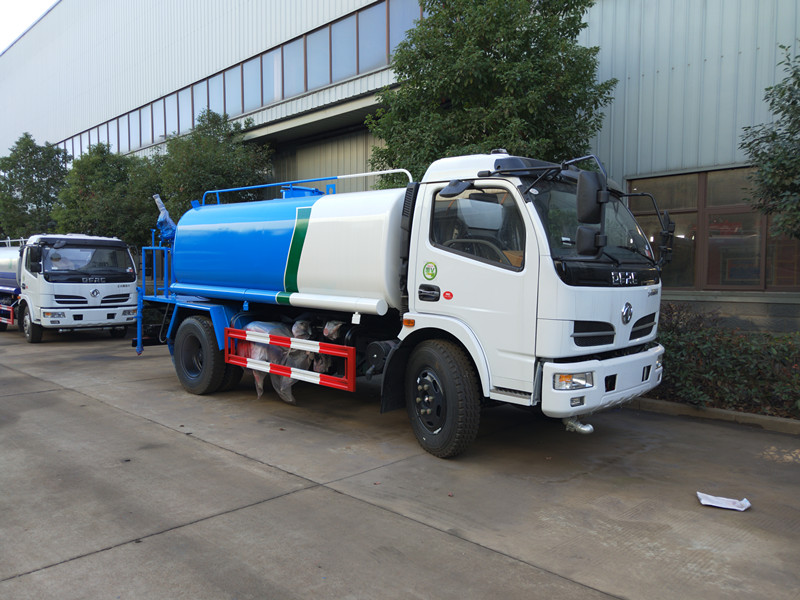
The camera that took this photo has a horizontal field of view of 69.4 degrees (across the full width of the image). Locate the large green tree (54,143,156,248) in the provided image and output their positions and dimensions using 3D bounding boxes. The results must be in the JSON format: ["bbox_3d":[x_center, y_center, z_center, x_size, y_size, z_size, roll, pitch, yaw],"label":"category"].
[{"bbox_3d":[-9.550,-2.200,18.700,3.400,5.500,3.400,3,4,42],"label":"large green tree"}]

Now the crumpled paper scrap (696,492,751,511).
[{"bbox_3d":[2.180,1.345,3.880,0.310,0.040,0.180,2,4,29],"label":"crumpled paper scrap"}]

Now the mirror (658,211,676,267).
[{"bbox_3d":[2.620,-0.620,5.650,0.140,0.550,0.200,2,4,28],"label":"mirror"}]

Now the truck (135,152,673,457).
[{"bbox_3d":[-0.540,-0.130,6.790,6.650,2.640,2.360,3,4,42],"label":"truck"}]

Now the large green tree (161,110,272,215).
[{"bbox_3d":[-4.600,-1.950,14.250,3.200,5.400,3.200,3,4,42],"label":"large green tree"}]

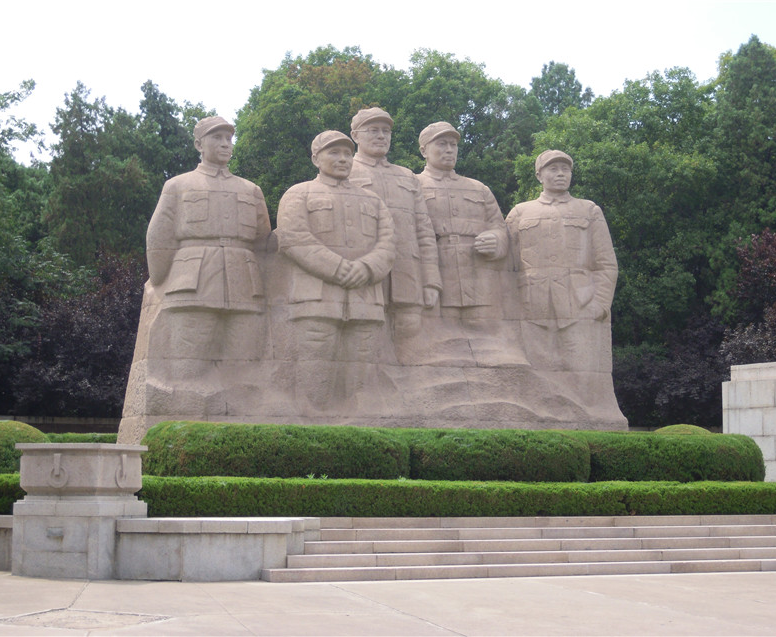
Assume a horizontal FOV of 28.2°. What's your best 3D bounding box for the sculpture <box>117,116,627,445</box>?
[{"bbox_3d":[-0.189,-0.259,29.862,9.563,7.650,2.400,2,-6,-21],"label":"sculpture"}]

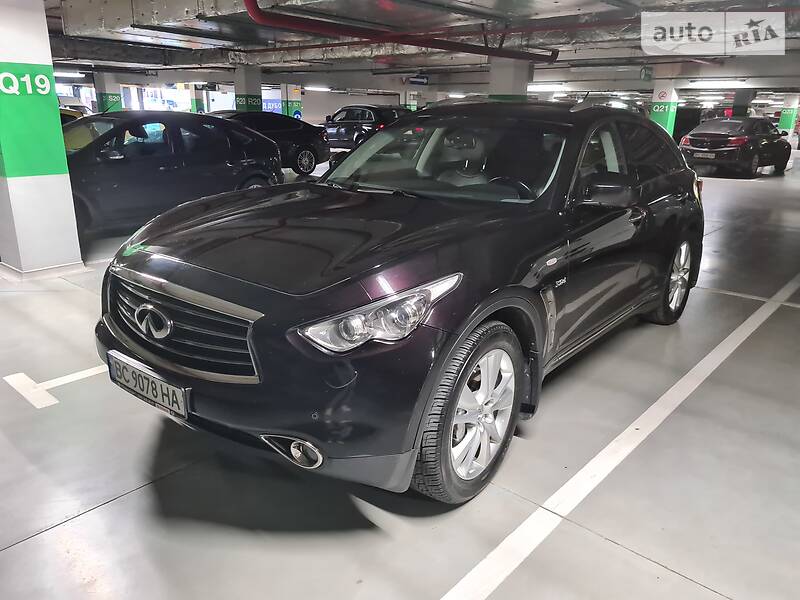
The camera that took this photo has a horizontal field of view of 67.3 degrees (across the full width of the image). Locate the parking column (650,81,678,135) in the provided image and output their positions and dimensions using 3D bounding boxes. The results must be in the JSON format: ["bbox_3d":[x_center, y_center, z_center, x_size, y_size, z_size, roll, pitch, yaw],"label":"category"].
[{"bbox_3d":[7.481,-5.018,17.153,0.510,2.600,0.510,16,23,40],"label":"parking column"}]

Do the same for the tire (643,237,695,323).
[{"bbox_3d":[2.069,-0.210,4.676,0.265,0.765,0.765,14,22,36],"label":"tire"}]

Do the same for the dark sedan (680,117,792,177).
[{"bbox_3d":[9.688,-4.491,17.419,1.860,1.500,4.830,17,23,41],"label":"dark sedan"}]

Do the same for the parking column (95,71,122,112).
[{"bbox_3d":[-10.492,-6.944,21.867,0.640,2.750,0.580,16,23,39],"label":"parking column"}]

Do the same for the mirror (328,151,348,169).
[{"bbox_3d":[-0.397,-0.965,4.188,0.230,0.150,0.140,14,22,36],"label":"mirror"}]

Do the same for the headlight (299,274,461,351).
[{"bbox_3d":[-0.039,0.055,2.124,0.280,0.200,0.620,14,22,37],"label":"headlight"}]

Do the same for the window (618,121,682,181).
[{"bbox_3d":[1.723,-1.016,4.101,0.090,0.410,1.120,-16,2,42],"label":"window"}]

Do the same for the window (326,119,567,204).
[{"bbox_3d":[0.229,-0.826,3.443,1.530,0.190,0.860,14,56,37],"label":"window"}]

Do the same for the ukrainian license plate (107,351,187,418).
[{"bbox_3d":[-0.956,0.314,2.254,0.530,0.120,0.025,14,21,36],"label":"ukrainian license plate"}]

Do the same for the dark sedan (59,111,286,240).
[{"bbox_3d":[-3.574,-1.700,7.917,1.830,1.490,4.320,16,23,39],"label":"dark sedan"}]

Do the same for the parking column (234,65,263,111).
[{"bbox_3d":[-4.133,-5.080,16.603,0.510,2.700,0.510,16,23,40],"label":"parking column"}]

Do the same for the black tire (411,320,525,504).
[{"bbox_3d":[0.252,0.440,2.531,0.265,0.770,0.770,13,21,33],"label":"black tire"}]

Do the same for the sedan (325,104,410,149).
[{"bbox_3d":[-1.758,-6.804,23.739,4.650,1.680,1.880,16,23,39],"label":"sedan"}]

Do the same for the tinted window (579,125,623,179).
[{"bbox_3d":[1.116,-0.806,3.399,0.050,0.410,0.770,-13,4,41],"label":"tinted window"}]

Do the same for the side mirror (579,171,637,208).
[{"bbox_3d":[1.028,-0.540,2.951,0.250,0.165,0.160,14,22,37],"label":"side mirror"}]

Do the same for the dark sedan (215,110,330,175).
[{"bbox_3d":[-3.834,-3.654,14.073,1.860,1.450,4.800,16,23,39],"label":"dark sedan"}]

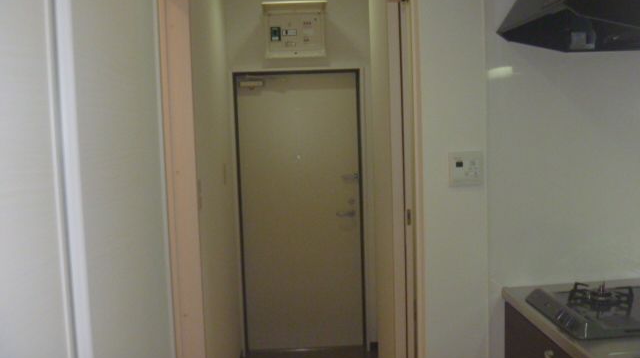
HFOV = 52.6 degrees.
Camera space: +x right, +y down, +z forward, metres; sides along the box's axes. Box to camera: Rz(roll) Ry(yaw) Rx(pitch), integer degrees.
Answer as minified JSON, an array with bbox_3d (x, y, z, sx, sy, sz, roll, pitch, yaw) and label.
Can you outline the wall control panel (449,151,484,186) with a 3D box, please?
[{"bbox_3d":[0.511,-0.034,2.256,0.124,0.120,0.022,-2,5,-2],"label":"wall control panel"}]

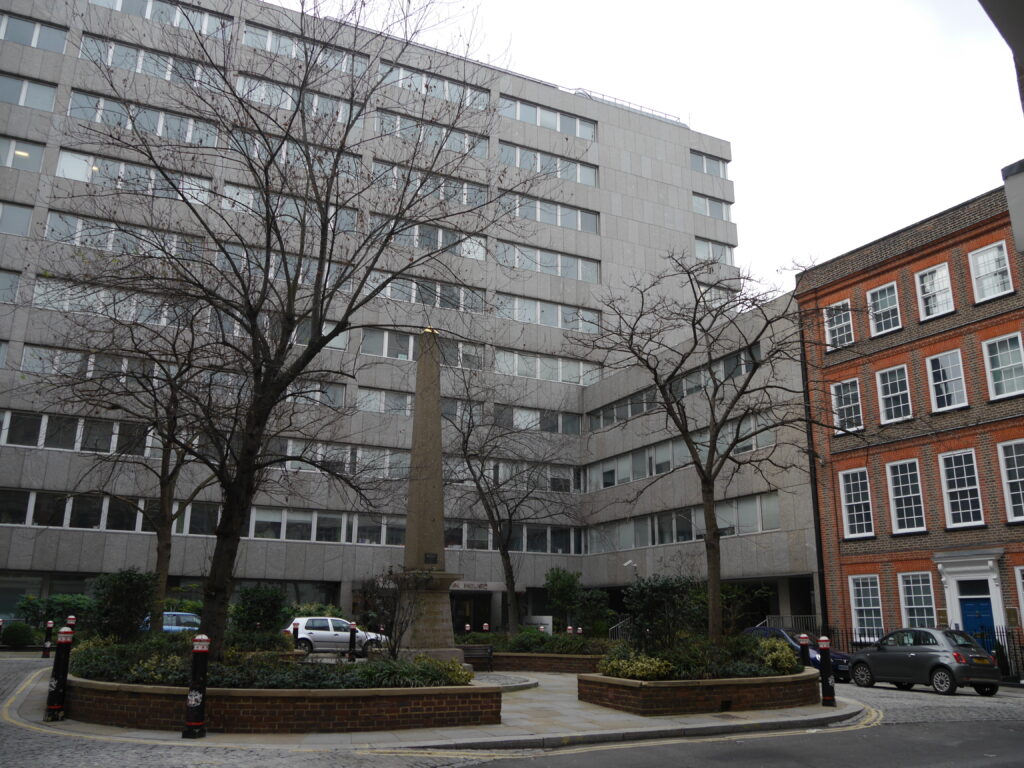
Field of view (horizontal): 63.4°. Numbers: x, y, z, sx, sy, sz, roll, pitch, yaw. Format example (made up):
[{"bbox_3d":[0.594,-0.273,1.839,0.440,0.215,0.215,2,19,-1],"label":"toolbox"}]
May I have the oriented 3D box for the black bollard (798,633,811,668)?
[{"bbox_3d":[6.772,6.377,19.032,0.270,1.220,0.270,1,-16,0],"label":"black bollard"}]

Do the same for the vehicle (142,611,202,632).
[{"bbox_3d":[-13.473,9.960,33.126,3.800,1.540,1.700,7,-17,-20],"label":"vehicle"}]

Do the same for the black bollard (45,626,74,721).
[{"bbox_3d":[-6.494,4.165,11.920,0.270,1.230,0.270,9,-18,-26],"label":"black bollard"}]

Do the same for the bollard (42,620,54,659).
[{"bbox_3d":[-15.990,8.801,28.568,0.270,1.220,0.270,9,-18,-27],"label":"bollard"}]

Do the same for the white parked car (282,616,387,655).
[{"bbox_3d":[-6.645,9.557,31.570,4.150,1.440,1.735,6,-17,-19],"label":"white parked car"}]

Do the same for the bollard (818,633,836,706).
[{"bbox_3d":[5.944,5.430,15.668,0.270,1.220,0.270,-5,-17,19],"label":"bollard"}]

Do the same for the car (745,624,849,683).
[{"bbox_3d":[8.337,8.068,24.851,1.740,1.460,4.000,9,-18,-26],"label":"car"}]

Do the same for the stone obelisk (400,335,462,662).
[{"bbox_3d":[-2.102,2.655,20.246,1.320,8.450,1.320,8,-17,-23],"label":"stone obelisk"}]

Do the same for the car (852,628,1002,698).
[{"bbox_3d":[10.333,6.998,21.057,1.640,1.490,3.550,8,-18,-24],"label":"car"}]

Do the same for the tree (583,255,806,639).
[{"bbox_3d":[3.834,1.483,17.213,4.700,8.800,4.600,1,-16,0],"label":"tree"}]

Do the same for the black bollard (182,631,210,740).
[{"bbox_3d":[-3.951,3.794,10.438,0.270,1.220,0.270,6,-17,-19],"label":"black bollard"}]

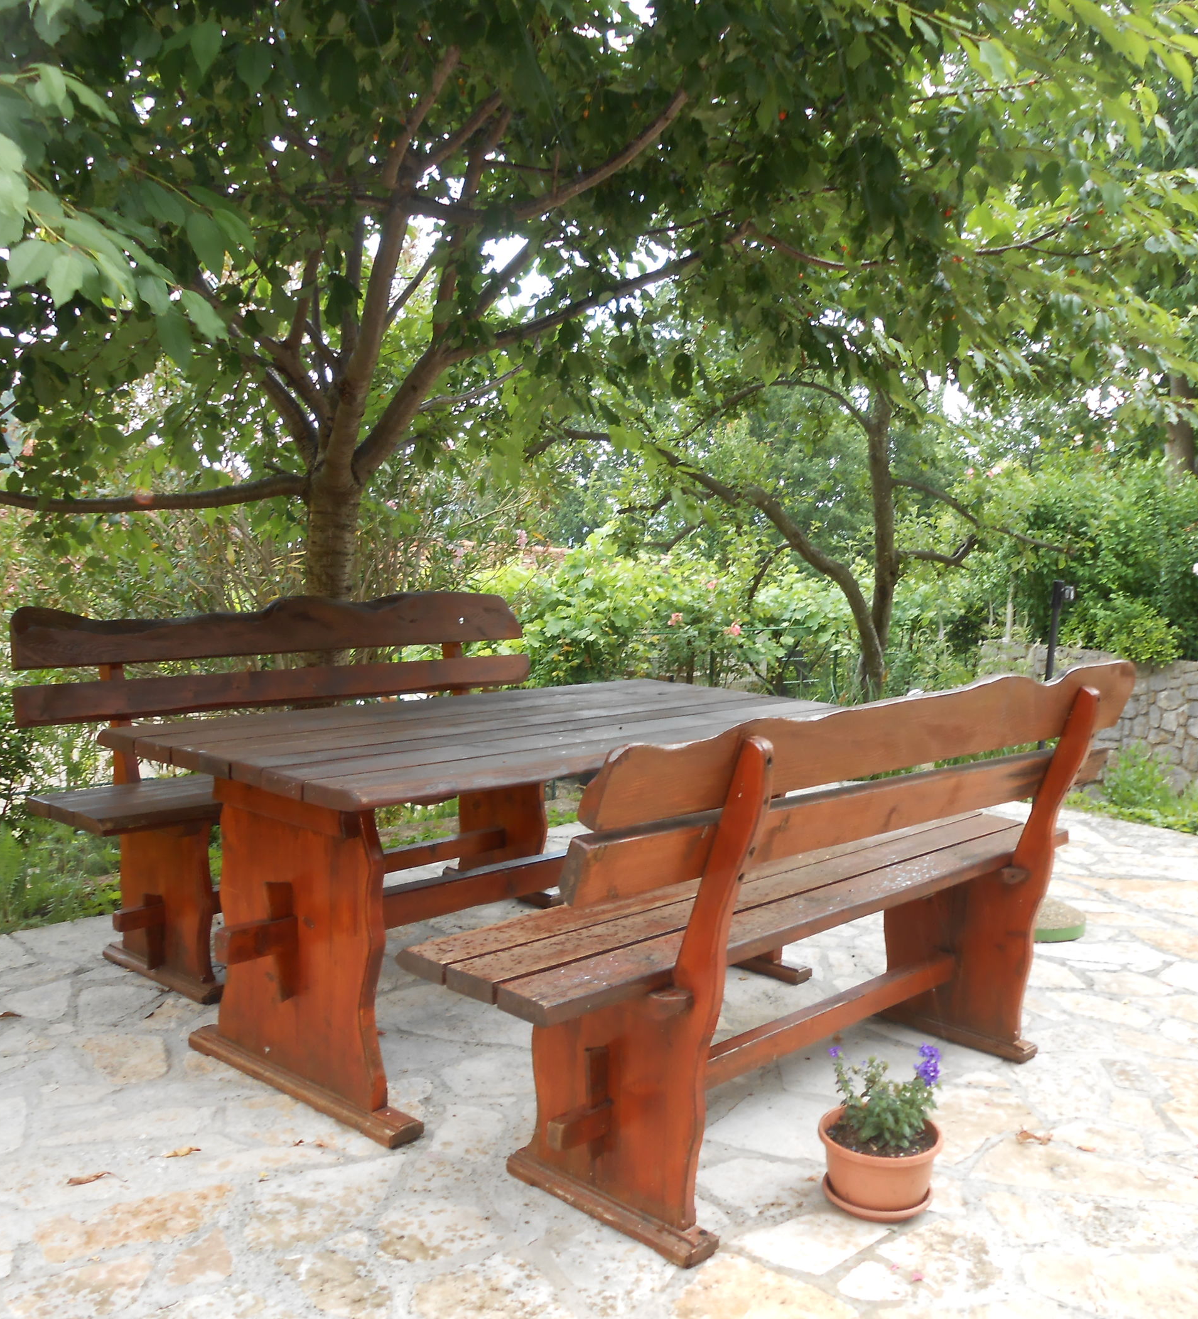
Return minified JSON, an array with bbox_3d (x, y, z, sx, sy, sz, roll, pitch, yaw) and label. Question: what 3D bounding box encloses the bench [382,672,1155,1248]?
[{"bbox_3d":[0.520,0.522,2.868,0.550,0.970,2.120,8,8,42],"label":"bench"}]

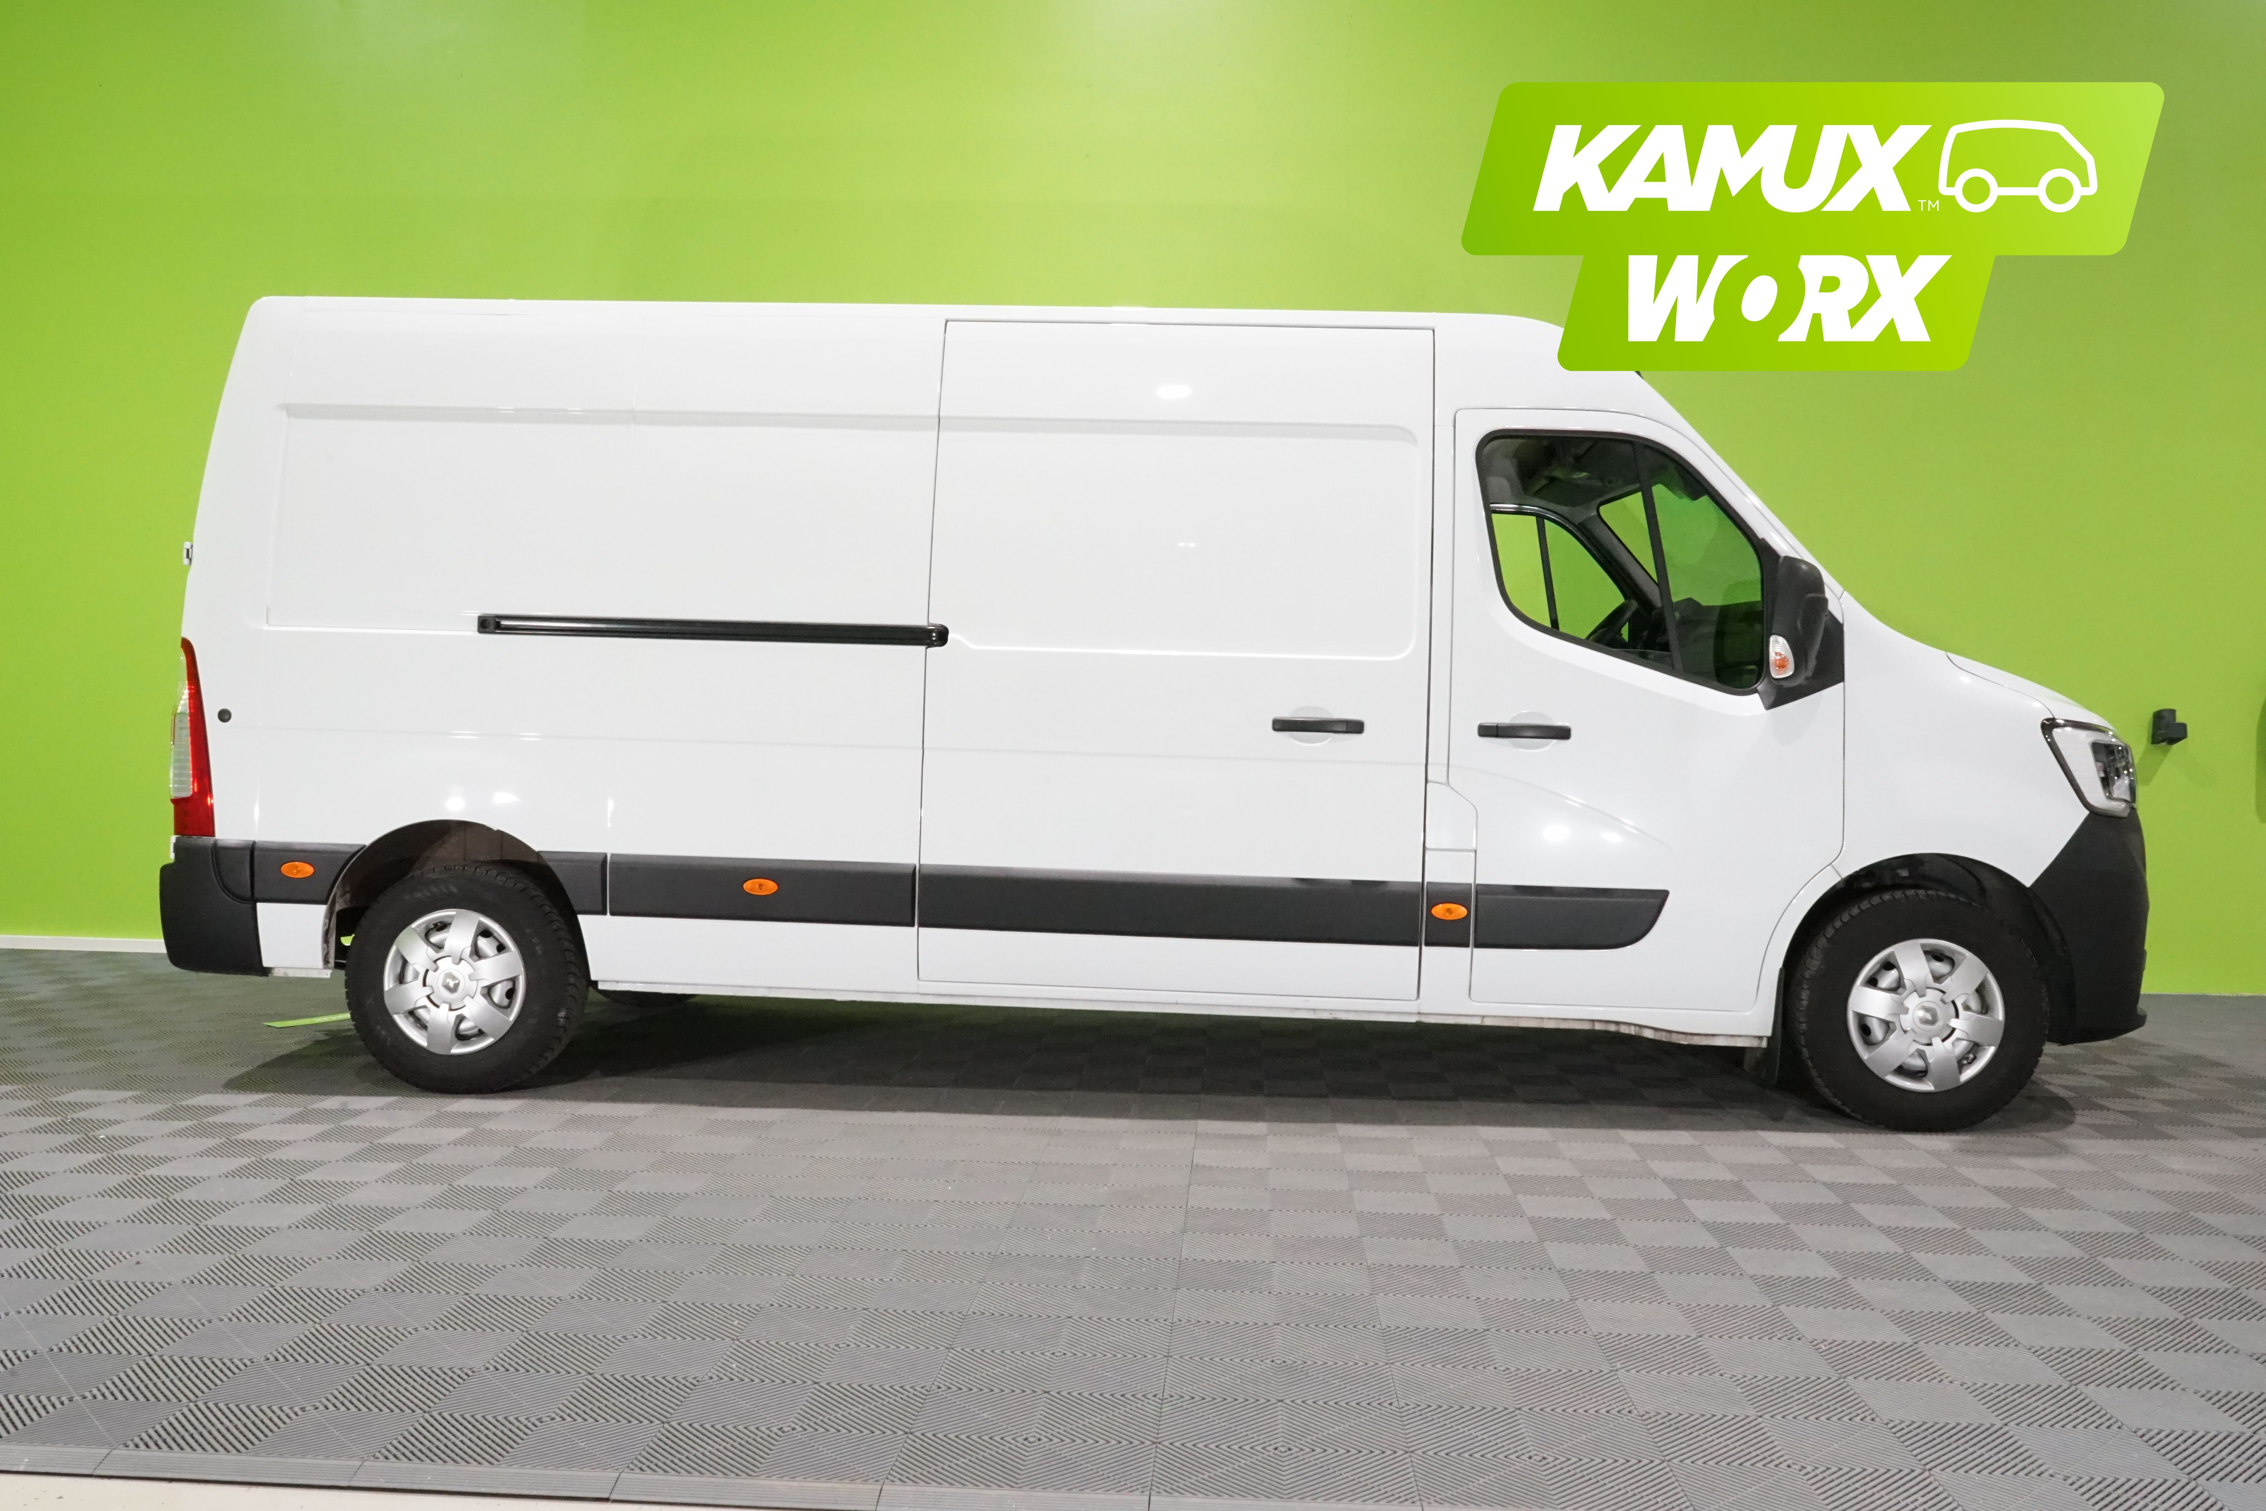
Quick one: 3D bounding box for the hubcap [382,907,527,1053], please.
[{"bbox_3d":[-2.049,0.682,5.332,0.437,0.437,0.060,1,0,4],"label":"hubcap"}]

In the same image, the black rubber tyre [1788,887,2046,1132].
[{"bbox_3d":[2.277,0.732,5.141,0.690,0.690,0.230,1,1,4],"label":"black rubber tyre"}]

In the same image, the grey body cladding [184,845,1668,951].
[{"bbox_3d":[-0.676,0.415,5.183,4.420,0.196,0.070,2,1,4],"label":"grey body cladding"}]

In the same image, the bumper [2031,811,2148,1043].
[{"bbox_3d":[2.909,0.487,5.967,0.600,0.670,1.990,1,1,4],"label":"bumper"}]

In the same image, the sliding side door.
[{"bbox_3d":[0.130,-0.300,5.205,1.464,1.976,0.220,2,1,4],"label":"sliding side door"}]

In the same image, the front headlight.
[{"bbox_3d":[2.821,0.035,5.225,0.400,0.280,0.420,1,1,4],"label":"front headlight"}]

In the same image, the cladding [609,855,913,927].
[{"bbox_3d":[-1.105,0.397,5.233,0.915,0.190,0.045,1,1,4],"label":"cladding"}]

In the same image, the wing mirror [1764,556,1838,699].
[{"bbox_3d":[1.875,-0.365,4.950,0.230,0.400,0.310,1,1,4],"label":"wing mirror"}]

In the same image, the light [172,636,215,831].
[{"bbox_3d":[-2.892,-0.052,5.444,0.190,0.610,0.150,1,1,4],"label":"light"}]

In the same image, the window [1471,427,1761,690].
[{"bbox_3d":[1.416,-0.566,5.133,0.825,0.765,0.130,2,1,4],"label":"window"}]

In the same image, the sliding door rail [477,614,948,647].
[{"bbox_3d":[-1.252,-0.371,5.241,1.422,0.064,0.050,2,1,4],"label":"sliding door rail"}]

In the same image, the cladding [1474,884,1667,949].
[{"bbox_3d":[1.252,0.469,5.047,0.551,0.182,0.045,2,1,4],"label":"cladding"}]

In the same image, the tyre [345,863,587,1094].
[{"bbox_3d":[-2.044,0.680,5.416,0.690,0.690,0.225,1,0,4],"label":"tyre"}]

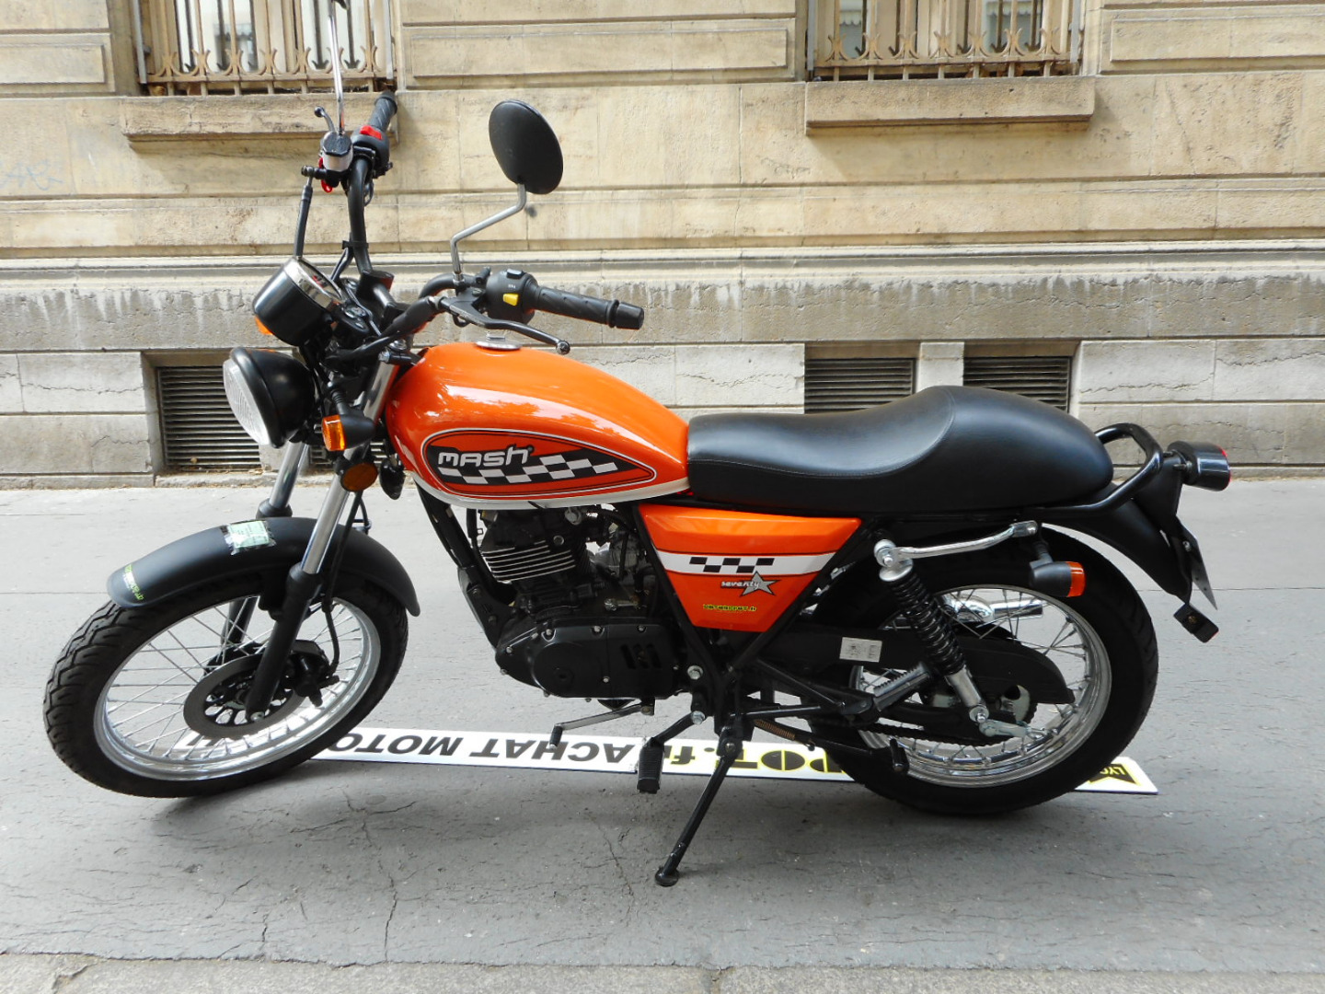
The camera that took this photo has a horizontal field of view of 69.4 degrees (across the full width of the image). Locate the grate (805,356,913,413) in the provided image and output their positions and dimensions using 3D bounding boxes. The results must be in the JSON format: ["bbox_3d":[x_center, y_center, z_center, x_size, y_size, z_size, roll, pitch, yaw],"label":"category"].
[{"bbox_3d":[1.015,-0.442,4.950,0.570,0.550,0.040,0,10,3],"label":"grate"}]

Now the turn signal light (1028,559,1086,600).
[{"bbox_3d":[0.540,0.109,1.322,0.074,0.054,0.054,0,27,5],"label":"turn signal light"}]

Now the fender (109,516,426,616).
[{"bbox_3d":[-0.617,0.126,1.653,0.554,0.160,0.112,13,29,-48],"label":"fender"}]

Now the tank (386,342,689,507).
[{"bbox_3d":[-0.179,-0.130,1.492,0.455,0.230,0.280,0,27,5],"label":"tank"}]

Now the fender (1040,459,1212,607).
[{"bbox_3d":[0.708,0.053,1.510,0.310,0.245,0.150,0,27,5],"label":"fender"}]

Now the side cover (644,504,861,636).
[{"bbox_3d":[0.134,0.108,1.472,0.330,0.225,0.055,0,27,6],"label":"side cover"}]

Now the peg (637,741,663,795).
[{"bbox_3d":[-0.016,0.421,1.498,0.037,0.036,0.092,0,27,6],"label":"peg"}]

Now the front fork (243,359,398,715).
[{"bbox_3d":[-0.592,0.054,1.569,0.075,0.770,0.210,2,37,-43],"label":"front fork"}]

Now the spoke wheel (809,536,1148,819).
[{"bbox_3d":[0.541,0.317,1.661,0.594,0.594,0.098,0,27,5],"label":"spoke wheel"}]

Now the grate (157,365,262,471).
[{"bbox_3d":[-2.587,-0.461,5.569,0.660,0.620,0.050,0,10,2],"label":"grate"}]

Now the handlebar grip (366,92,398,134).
[{"bbox_3d":[-0.473,-0.643,1.615,0.038,0.038,0.138,-1,49,0],"label":"handlebar grip"}]

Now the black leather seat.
[{"bbox_3d":[0.367,-0.094,1.463,0.650,0.165,0.250,0,27,5],"label":"black leather seat"}]

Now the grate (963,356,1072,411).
[{"bbox_3d":[1.988,-0.496,5.428,0.660,0.620,0.050,0,10,2],"label":"grate"}]

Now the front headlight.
[{"bbox_3d":[-0.571,-0.150,1.399,0.120,0.155,0.155,-22,51,-22],"label":"front headlight"}]

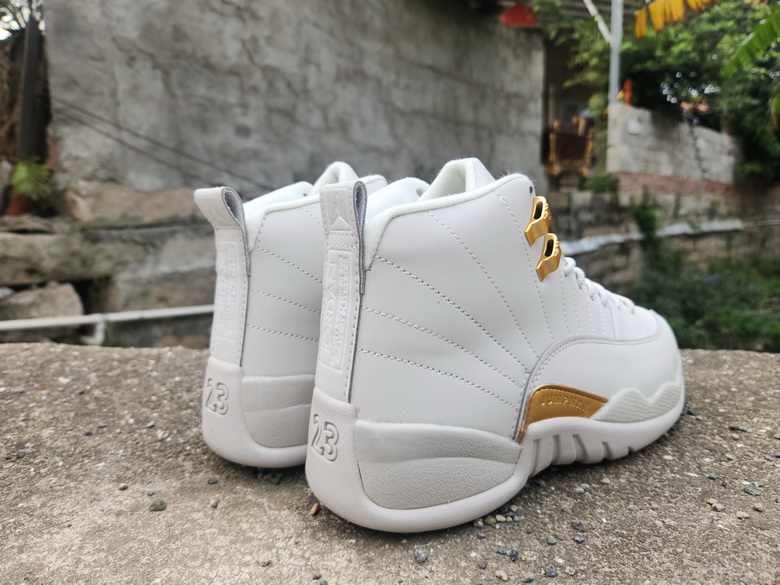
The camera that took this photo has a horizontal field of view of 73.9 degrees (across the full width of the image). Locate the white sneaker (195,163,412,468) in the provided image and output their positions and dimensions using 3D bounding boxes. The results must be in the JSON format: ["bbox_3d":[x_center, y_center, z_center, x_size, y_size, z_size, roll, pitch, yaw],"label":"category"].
[{"bbox_3d":[0.000,-0.005,0.394,0.110,0.174,0.300,8,12,40],"label":"white sneaker"}]

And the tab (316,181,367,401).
[{"bbox_3d":[-0.022,-0.001,0.236,0.017,0.098,0.028,-7,12,-36],"label":"tab"}]

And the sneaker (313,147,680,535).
[{"bbox_3d":[0.088,0.007,0.318,0.300,0.174,0.110,-7,12,-36],"label":"sneaker"}]

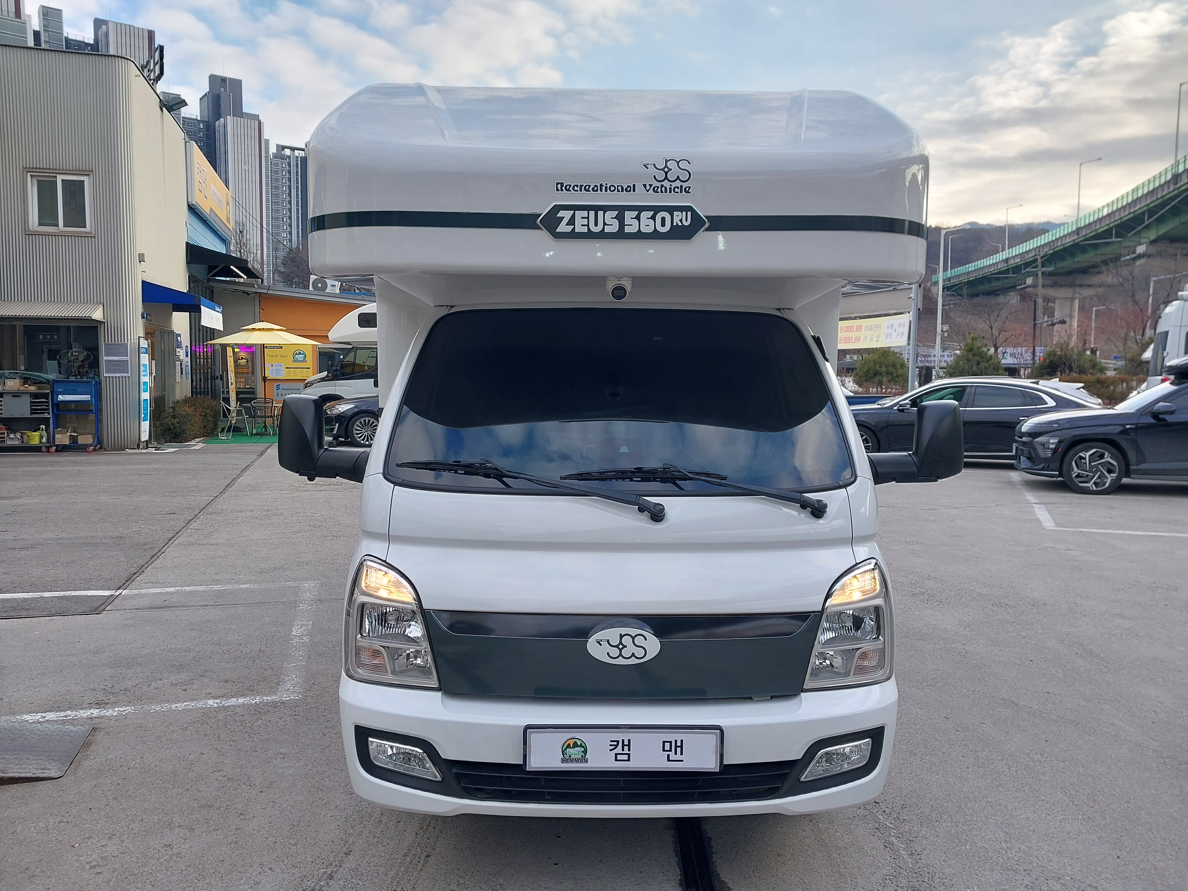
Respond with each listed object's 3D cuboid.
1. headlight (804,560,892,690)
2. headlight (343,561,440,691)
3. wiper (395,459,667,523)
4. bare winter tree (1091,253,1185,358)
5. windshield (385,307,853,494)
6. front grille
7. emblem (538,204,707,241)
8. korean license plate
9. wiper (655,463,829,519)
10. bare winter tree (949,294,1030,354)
[{"bbox_3d":[0.756,0.514,3.029,0.336,0.333,0.290,0,5,0],"label":"headlight"},{"bbox_3d":[-0.602,0.508,3.029,0.334,0.336,0.290,0,5,0],"label":"headlight"},{"bbox_3d":[-0.216,0.125,3.163,0.900,0.090,0.070,10,-30,16],"label":"wiper"},{"bbox_3d":[23.575,-5.059,44.730,4.200,6.540,4.200,0,5,0],"label":"bare winter tree"},{"bbox_3d":[0.082,-0.171,3.417,1.500,0.790,0.210,1,-35,0],"label":"windshield"},{"bbox_3d":[0.079,0.928,2.872,0.976,0.125,0.100,0,5,0],"label":"front grille"},{"bbox_3d":[0.090,-0.694,3.205,0.526,0.120,0.030,0,5,0],"label":"emblem"},{"bbox_3d":[0.080,0.822,2.795,0.530,0.120,0.025,0,-4,0],"label":"korean license plate"},{"bbox_3d":[0.310,0.143,3.123,0.844,0.090,0.070,8,-31,-5],"label":"wiper"},{"bbox_3d":[19.806,-4.984,51.760,4.000,5.250,4.000,0,5,0],"label":"bare winter tree"}]

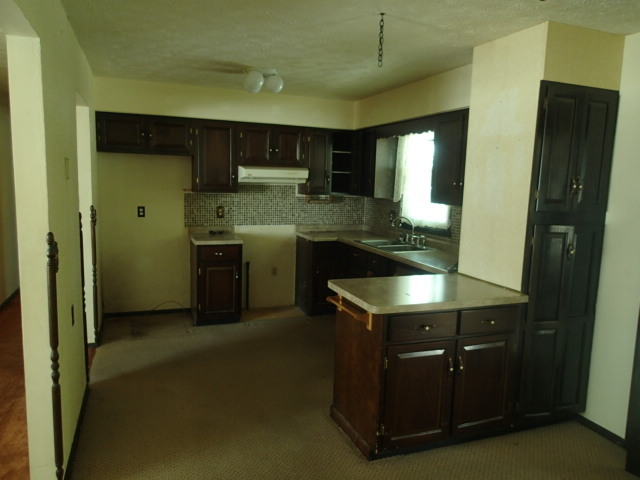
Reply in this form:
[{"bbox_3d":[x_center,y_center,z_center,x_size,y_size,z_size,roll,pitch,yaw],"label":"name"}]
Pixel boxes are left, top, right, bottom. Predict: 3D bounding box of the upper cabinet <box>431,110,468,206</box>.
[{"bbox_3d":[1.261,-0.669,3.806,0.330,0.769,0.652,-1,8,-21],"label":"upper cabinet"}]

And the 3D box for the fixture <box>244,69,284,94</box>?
[{"bbox_3d":[-0.468,-1.357,3.964,0.348,0.202,0.172,-1,8,-21],"label":"fixture"}]

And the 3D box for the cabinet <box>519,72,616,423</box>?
[{"bbox_3d":[1.428,0.114,3.171,0.622,2.163,0.612,-1,8,-21],"label":"cabinet"}]

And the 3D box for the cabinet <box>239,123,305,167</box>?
[{"bbox_3d":[-0.583,-1.066,5.299,0.772,0.451,0.325,-1,8,-21],"label":"cabinet"}]

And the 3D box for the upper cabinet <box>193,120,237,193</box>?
[{"bbox_3d":[-1.181,-0.912,5.136,0.470,0.769,0.330,-1,8,-21],"label":"upper cabinet"}]

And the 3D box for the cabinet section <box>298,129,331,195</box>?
[{"bbox_3d":[-0.107,-0.933,5.544,0.388,0.769,0.330,-1,8,-21],"label":"cabinet section"}]

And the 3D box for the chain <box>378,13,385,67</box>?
[{"bbox_3d":[0.342,-1.114,2.581,0.026,0.286,0.026,2,7,0],"label":"chain"}]

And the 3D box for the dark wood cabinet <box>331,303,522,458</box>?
[{"bbox_3d":[0.655,0.767,2.953,0.990,0.874,0.566,-1,8,-21],"label":"dark wood cabinet"}]

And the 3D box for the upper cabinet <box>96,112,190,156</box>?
[{"bbox_3d":[-1.813,-1.082,4.817,0.910,0.379,0.325,-1,8,-21],"label":"upper cabinet"}]

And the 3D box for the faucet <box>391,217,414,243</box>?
[{"bbox_3d":[0.878,-0.099,4.854,0.283,0.293,0.061,-1,8,-21],"label":"faucet"}]

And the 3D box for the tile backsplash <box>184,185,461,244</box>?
[{"bbox_3d":[-0.069,-0.251,4.612,2.259,0.480,2.259,-1,8,-21],"label":"tile backsplash"}]

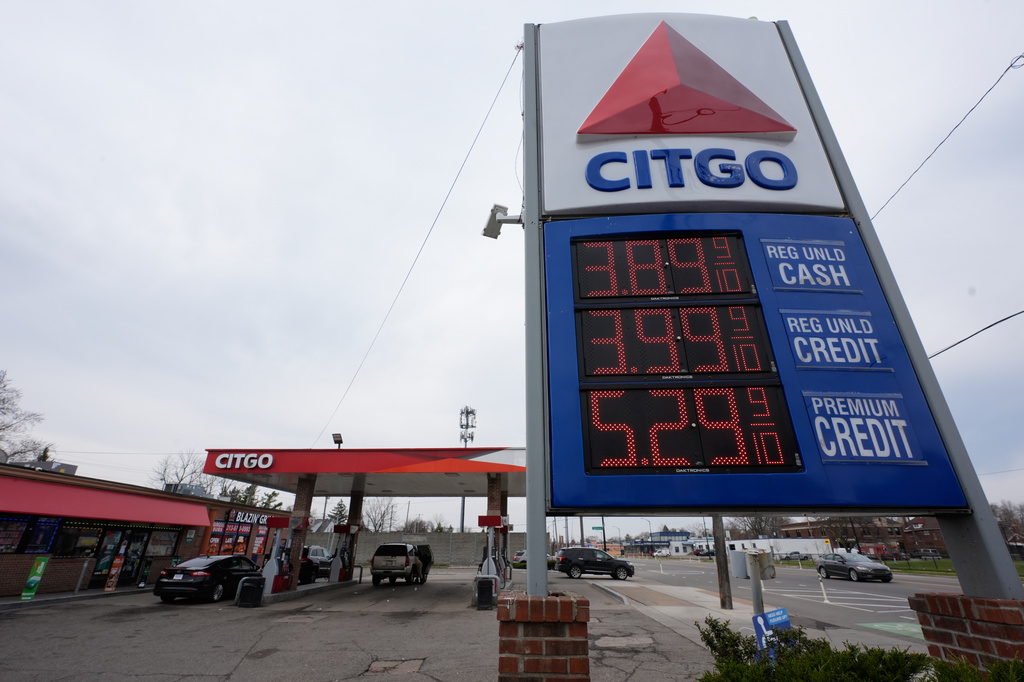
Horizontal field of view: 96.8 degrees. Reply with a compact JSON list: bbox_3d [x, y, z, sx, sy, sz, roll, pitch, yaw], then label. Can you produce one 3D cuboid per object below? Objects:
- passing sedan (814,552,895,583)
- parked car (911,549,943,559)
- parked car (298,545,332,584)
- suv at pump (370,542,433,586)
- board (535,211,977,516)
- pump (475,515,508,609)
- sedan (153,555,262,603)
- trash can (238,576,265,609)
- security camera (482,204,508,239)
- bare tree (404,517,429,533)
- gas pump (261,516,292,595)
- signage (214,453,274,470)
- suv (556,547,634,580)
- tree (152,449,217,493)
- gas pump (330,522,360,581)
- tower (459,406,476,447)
[{"bbox_3d":[20.150,13.397,27.025,1.870,1.480,4.870,0,-25,1],"label":"passing sedan"},{"bbox_3d":[72.500,37.604,80.117,5.200,1.850,1.950,4,-25,-9],"label":"parked car"},{"bbox_3d":[-11.820,12.957,26.402,1.950,1.800,4.900,0,-25,1],"label":"parked car"},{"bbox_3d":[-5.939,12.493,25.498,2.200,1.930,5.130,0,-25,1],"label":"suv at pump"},{"bbox_3d":[1.310,0.058,2.884,2.160,1.930,0.250,0,-25,0],"label":"board"},{"bbox_3d":[-0.865,8.251,17.556,0.950,2.750,1.200,0,-25,1],"label":"pump"},{"bbox_3d":[-10.999,8.911,17.281,1.860,1.470,4.870,0,-25,0],"label":"sedan"},{"bbox_3d":[-8.274,8.015,14.508,0.500,0.800,0.500,0,-25,1],"label":"trash can"},{"bbox_3d":[-0.119,-0.859,3.283,0.105,0.085,0.245,9,-38,-17],"label":"security camera"},{"bbox_3d":[-17.698,35.832,82.540,5.000,7.200,5.000,5,-25,-10],"label":"bare tree"},{"bbox_3d":[-9.330,8.582,18.287,0.780,2.620,1.200,0,-25,1],"label":"gas pump"},{"bbox_3d":[-11.170,5.047,18.975,2.450,0.620,0.170,0,-25,1],"label":"signage"},{"bbox_3d":[5.300,14.062,28.810,5.040,1.780,2.000,0,-25,1],"label":"suv"},{"bbox_3d":[-34.894,16.980,47.143,6.000,11.600,6.000,17,-29,-31],"label":"tree"},{"bbox_3d":[-9.220,11.604,24.822,0.780,2.620,1.200,0,-25,1],"label":"gas pump"},{"bbox_3d":[-9.900,28.663,94.675,3.600,30.200,3.600,0,-25,0],"label":"tower"}]

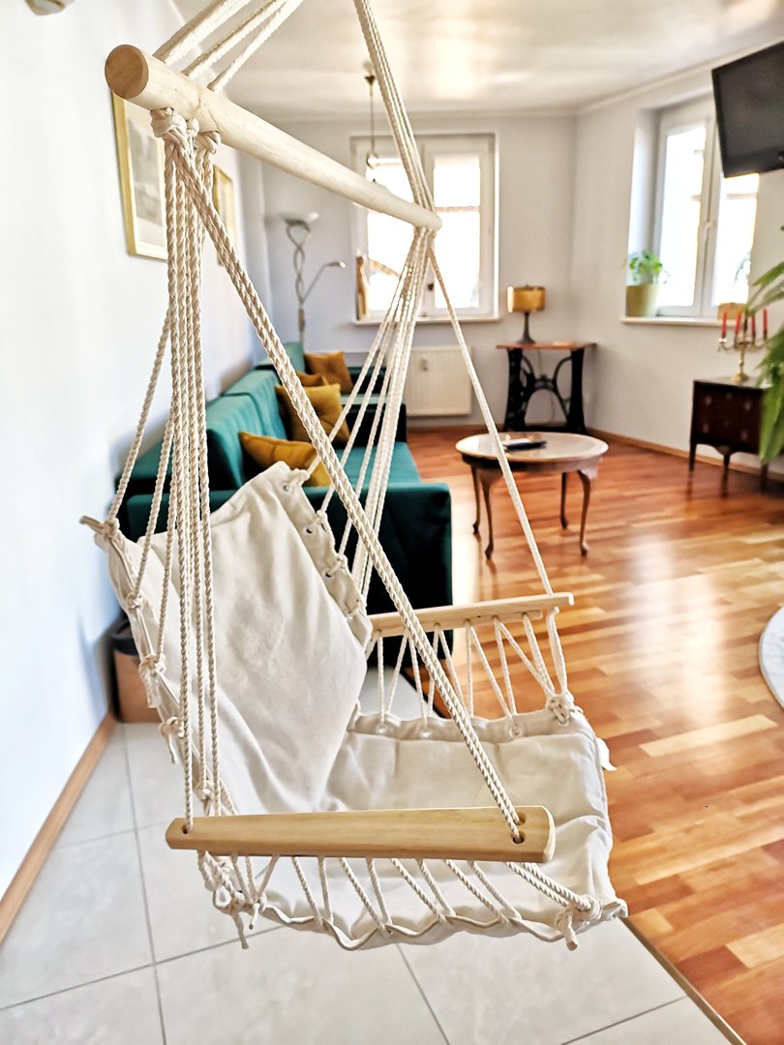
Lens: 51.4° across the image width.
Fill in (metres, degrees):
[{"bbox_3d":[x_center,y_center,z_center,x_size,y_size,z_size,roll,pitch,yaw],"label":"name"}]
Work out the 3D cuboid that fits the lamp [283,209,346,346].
[{"bbox_3d":[-0.603,-1.585,6.757,0.504,1.835,0.323,-2,16,-3],"label":"lamp"}]

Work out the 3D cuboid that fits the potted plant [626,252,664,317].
[{"bbox_3d":[1.933,-1.847,6.274,0.302,0.514,0.302,4,17,19],"label":"potted plant"}]

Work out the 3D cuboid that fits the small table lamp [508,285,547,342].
[{"bbox_3d":[1.113,-1.717,6.731,0.302,0.469,0.302,-2,16,-3],"label":"small table lamp"}]

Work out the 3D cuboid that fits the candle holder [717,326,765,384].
[{"bbox_3d":[2.192,-1.068,5.142,0.312,0.343,0.292,4,17,19],"label":"candle holder"}]

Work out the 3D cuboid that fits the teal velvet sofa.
[{"bbox_3d":[-0.393,-0.201,3.744,1.058,0.847,2.137,-2,16,-3],"label":"teal velvet sofa"}]

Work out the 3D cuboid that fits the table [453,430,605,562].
[{"bbox_3d":[0.685,-0.139,4.058,0.736,0.504,0.736,-2,16,-3],"label":"table"}]

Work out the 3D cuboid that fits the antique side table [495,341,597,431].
[{"bbox_3d":[1.262,-1.056,6.682,0.706,0.773,0.433,6,18,24],"label":"antique side table"}]

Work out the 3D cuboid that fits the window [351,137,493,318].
[{"bbox_3d":[0.273,-2.456,6.841,1.226,1.450,0.141,-2,16,-3],"label":"window"}]

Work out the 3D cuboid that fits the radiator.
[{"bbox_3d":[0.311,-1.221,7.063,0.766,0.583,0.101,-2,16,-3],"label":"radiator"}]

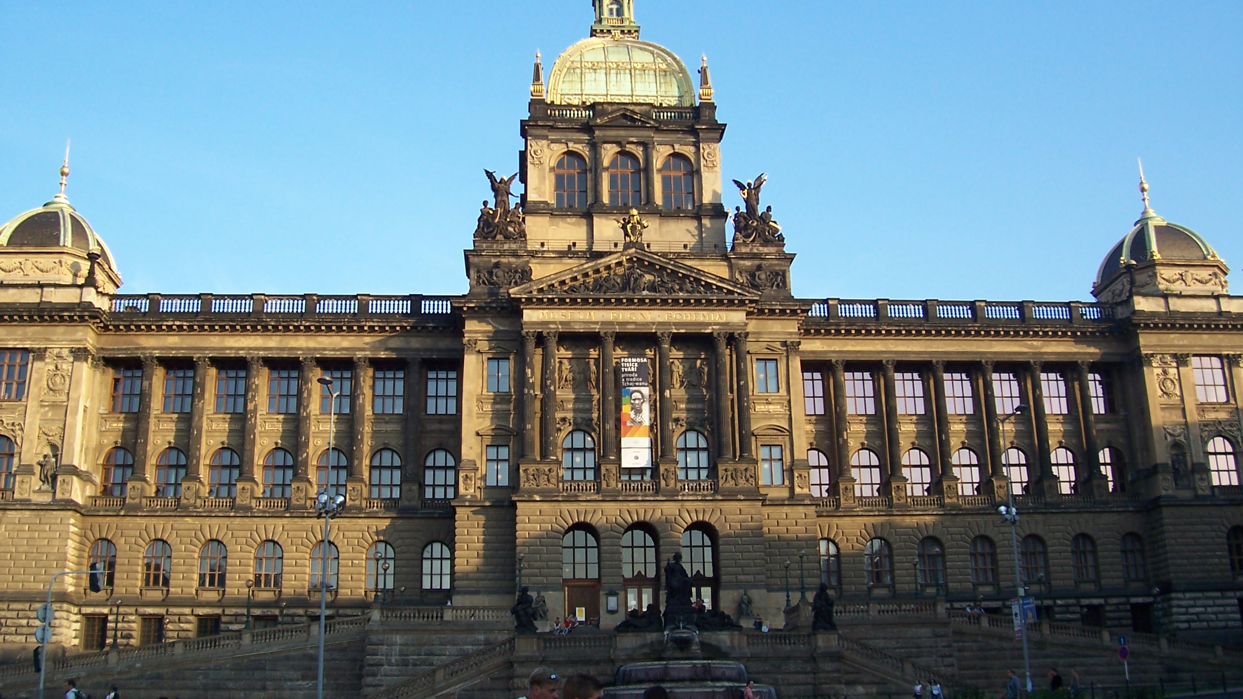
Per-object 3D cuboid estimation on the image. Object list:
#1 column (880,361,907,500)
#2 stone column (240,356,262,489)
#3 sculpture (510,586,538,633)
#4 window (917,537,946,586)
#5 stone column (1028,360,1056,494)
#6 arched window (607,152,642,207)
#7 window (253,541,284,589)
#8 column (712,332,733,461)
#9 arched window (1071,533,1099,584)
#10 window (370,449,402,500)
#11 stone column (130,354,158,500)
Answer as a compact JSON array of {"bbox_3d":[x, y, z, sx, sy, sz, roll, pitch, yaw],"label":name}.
[{"bbox_3d":[20.894,6.146,93.844,1.300,10.965,1.300,0,-16,-4],"label":"column"},{"bbox_3d":[-27.162,5.226,89.523,1.200,9.800,1.200,0,-16,-4],"label":"stone column"},{"bbox_3d":[-4.955,13.208,61.990,1.376,2.368,1.400,0,-16,-4],"label":"sculpture"},{"bbox_3d":[22.719,15.535,89.425,1.750,3.620,0.400,0,-15,-4],"label":"window"},{"bbox_3d":[32.692,6.140,94.838,1.350,10.776,1.350,0,-16,-4],"label":"stone column"},{"bbox_3d":[0.199,-13.982,100.058,2.698,4.822,0.400,0,-16,-4],"label":"arched window"},{"bbox_3d":[-25.263,15.364,87.255,1.998,3.437,0.350,0,-16,-4],"label":"window"},{"bbox_3d":[7.230,3.259,85.965,1.150,9.350,1.150,0,-16,-4],"label":"column"},{"bbox_3d":[35.922,16.094,94.502,2.040,3.755,0.350,0,-15,-4],"label":"arched window"},{"bbox_3d":[-18.167,9.640,94.242,2.390,4.117,0.350,0,-15,-4],"label":"window"},{"bbox_3d":[-36.123,5.711,92.514,1.150,11.053,1.150,0,-15,-4],"label":"stone column"}]

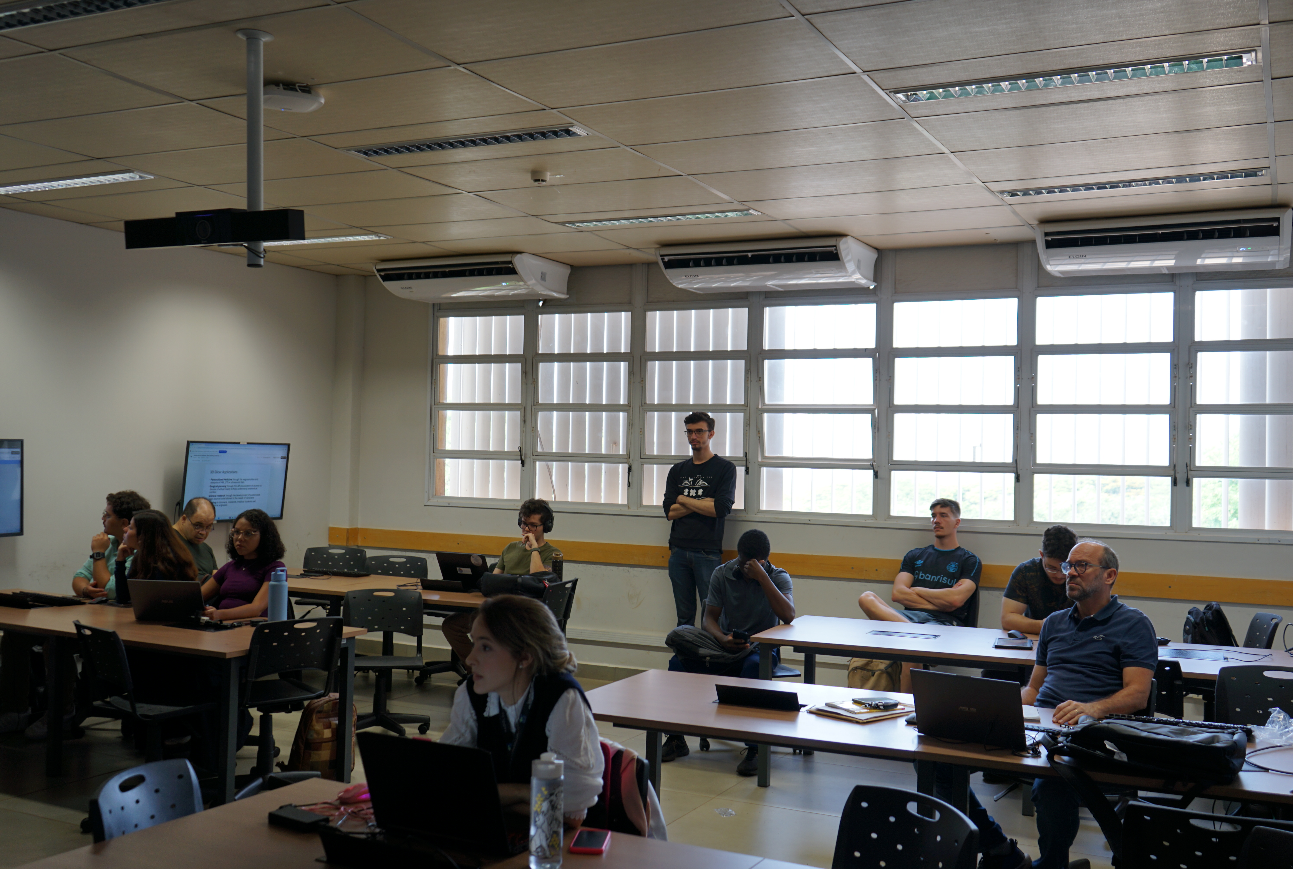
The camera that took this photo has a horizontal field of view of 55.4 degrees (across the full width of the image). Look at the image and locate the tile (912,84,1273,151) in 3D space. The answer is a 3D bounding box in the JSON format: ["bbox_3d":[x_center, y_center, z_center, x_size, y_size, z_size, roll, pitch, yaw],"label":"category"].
[{"bbox_3d":[1.745,-1.247,4.835,1.240,0.030,0.603,1,-1,26],"label":"tile"}]

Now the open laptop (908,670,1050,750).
[{"bbox_3d":[1.093,0.885,4.016,0.361,0.234,0.306,1,-1,36],"label":"open laptop"}]

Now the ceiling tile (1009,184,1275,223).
[{"bbox_3d":[2.600,-1.202,6.449,1.240,0.030,0.603,1,-1,26],"label":"ceiling tile"}]

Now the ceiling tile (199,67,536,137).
[{"bbox_3d":[-1.048,-1.260,4.694,1.225,0.020,0.610,1,-1,27],"label":"ceiling tile"}]

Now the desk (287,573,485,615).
[{"bbox_3d":[-1.805,1.328,7.900,2.550,0.740,0.960,1,-1,26],"label":"desk"}]

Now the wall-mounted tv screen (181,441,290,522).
[{"bbox_3d":[-2.896,0.333,8.669,0.065,0.560,0.965,5,1,26],"label":"wall-mounted tv screen"}]

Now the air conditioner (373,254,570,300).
[{"bbox_3d":[-1.283,-1.100,8.873,1.300,0.240,0.630,1,-1,27],"label":"air conditioner"}]

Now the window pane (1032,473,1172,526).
[{"bbox_3d":[2.657,0.381,7.195,0.754,0.284,0.030,1,-1,27],"label":"window pane"}]

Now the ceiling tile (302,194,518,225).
[{"bbox_3d":[-1.350,-1.270,6.997,1.240,0.020,0.620,1,-1,27],"label":"ceiling tile"}]

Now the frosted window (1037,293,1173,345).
[{"bbox_3d":[2.730,-0.688,7.346,0.770,0.290,0.030,1,-1,27],"label":"frosted window"}]

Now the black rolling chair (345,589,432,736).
[{"bbox_3d":[-1.503,1.293,6.938,0.570,0.785,0.590,1,-1,-6],"label":"black rolling chair"}]

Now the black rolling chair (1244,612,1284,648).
[{"bbox_3d":[3.052,1.377,6.539,0.600,0.860,0.580,1,0,3],"label":"black rolling chair"}]

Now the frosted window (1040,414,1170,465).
[{"bbox_3d":[2.701,0.032,7.303,0.763,0.317,0.040,1,-1,26],"label":"frosted window"}]

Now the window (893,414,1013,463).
[{"bbox_3d":[1.888,0.024,7.592,0.738,0.295,0.030,1,-1,27],"label":"window"}]

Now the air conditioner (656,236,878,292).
[{"bbox_3d":[0.775,-1.079,7.968,1.280,0.237,0.599,1,-1,27],"label":"air conditioner"}]

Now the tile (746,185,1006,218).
[{"bbox_3d":[1.168,-1.223,6.439,1.250,0.020,0.620,1,0,26],"label":"tile"}]

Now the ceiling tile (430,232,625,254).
[{"bbox_3d":[-0.783,-1.250,8.067,1.240,0.030,0.603,1,-1,26],"label":"ceiling tile"}]

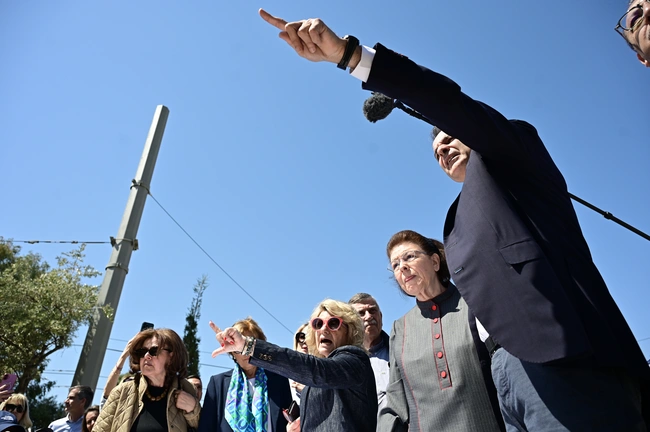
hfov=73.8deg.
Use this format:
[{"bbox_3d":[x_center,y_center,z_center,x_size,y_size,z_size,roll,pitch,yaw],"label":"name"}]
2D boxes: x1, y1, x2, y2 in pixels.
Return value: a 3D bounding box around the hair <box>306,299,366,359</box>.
[{"bbox_3d":[0.047,0.498,1.950,0.250,0.260,0.240,-18,-39,20],"label":"hair"}]

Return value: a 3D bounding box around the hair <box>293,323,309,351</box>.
[{"bbox_3d":[-0.138,0.750,2.650,0.180,0.220,0.200,-18,-39,20],"label":"hair"}]

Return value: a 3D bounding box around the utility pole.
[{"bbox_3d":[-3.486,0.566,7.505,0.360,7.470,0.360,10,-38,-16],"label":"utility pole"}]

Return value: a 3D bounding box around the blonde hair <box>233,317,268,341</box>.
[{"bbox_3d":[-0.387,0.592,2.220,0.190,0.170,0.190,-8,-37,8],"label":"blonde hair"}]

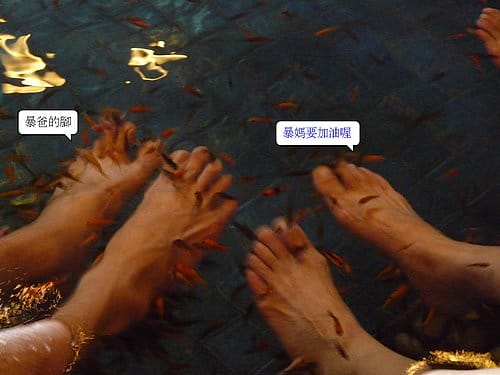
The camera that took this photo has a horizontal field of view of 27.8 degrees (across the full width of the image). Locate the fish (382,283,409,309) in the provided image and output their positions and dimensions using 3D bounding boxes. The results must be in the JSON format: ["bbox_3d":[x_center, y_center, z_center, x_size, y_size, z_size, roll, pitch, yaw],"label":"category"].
[{"bbox_3d":[0.169,0.125,1.171,0.008,0.011,0.042,32,51,29],"label":"fish"}]

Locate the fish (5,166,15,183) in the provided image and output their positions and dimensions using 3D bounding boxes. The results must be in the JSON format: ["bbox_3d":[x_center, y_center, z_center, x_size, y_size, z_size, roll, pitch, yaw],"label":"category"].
[{"bbox_3d":[-0.301,-0.016,1.268,0.005,0.008,0.031,-12,43,-13],"label":"fish"}]

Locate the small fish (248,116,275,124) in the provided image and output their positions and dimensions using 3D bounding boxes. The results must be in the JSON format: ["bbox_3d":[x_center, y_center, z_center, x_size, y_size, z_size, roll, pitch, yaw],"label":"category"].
[{"bbox_3d":[0.016,-0.090,1.370,0.035,0.009,0.007,2,42,3],"label":"small fish"}]

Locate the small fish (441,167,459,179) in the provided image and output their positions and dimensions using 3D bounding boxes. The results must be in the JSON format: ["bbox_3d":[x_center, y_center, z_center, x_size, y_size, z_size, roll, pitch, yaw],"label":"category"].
[{"bbox_3d":[0.255,-0.019,1.292,0.028,0.007,0.005,-21,46,-21],"label":"small fish"}]

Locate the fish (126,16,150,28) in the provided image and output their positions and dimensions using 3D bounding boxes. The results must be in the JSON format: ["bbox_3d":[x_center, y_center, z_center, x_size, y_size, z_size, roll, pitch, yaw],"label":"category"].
[{"bbox_3d":[-0.174,-0.258,1.582,0.041,0.011,0.008,20,47,20],"label":"fish"}]

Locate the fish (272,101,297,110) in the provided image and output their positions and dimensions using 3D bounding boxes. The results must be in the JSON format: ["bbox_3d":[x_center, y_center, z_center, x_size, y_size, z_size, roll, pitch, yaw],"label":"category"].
[{"bbox_3d":[0.049,-0.116,1.429,0.037,0.010,0.007,3,43,3],"label":"fish"}]

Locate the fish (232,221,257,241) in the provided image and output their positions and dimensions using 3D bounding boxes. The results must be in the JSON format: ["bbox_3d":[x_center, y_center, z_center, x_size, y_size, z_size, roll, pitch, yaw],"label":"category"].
[{"bbox_3d":[-0.007,0.051,1.194,0.006,0.010,0.038,-31,51,-30],"label":"fish"}]

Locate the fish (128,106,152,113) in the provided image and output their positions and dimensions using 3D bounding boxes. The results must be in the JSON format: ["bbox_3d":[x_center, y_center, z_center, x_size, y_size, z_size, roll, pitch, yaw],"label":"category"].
[{"bbox_3d":[-0.148,-0.105,1.367,0.032,0.008,0.005,0,42,0],"label":"fish"}]

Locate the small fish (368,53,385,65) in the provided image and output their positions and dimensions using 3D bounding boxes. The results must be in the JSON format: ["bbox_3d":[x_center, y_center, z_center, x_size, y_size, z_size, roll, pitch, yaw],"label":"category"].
[{"bbox_3d":[0.189,-0.193,1.512,0.007,0.010,0.035,-29,50,-28],"label":"small fish"}]

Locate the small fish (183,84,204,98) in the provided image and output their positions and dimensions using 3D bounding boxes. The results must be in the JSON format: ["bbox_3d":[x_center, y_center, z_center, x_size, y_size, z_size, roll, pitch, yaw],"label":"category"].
[{"bbox_3d":[-0.081,-0.138,1.453,0.039,0.010,0.007,26,49,25],"label":"small fish"}]

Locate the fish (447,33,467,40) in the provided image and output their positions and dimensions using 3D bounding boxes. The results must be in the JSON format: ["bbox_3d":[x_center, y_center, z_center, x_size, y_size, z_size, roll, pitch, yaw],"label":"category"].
[{"bbox_3d":[0.319,-0.232,1.554,0.035,0.010,0.007,-16,45,-16],"label":"fish"}]

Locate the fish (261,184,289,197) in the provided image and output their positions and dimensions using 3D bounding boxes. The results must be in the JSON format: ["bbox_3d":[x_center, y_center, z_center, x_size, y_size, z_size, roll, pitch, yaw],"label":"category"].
[{"bbox_3d":[0.032,0.004,1.301,0.038,0.010,0.007,-13,45,-14],"label":"fish"}]

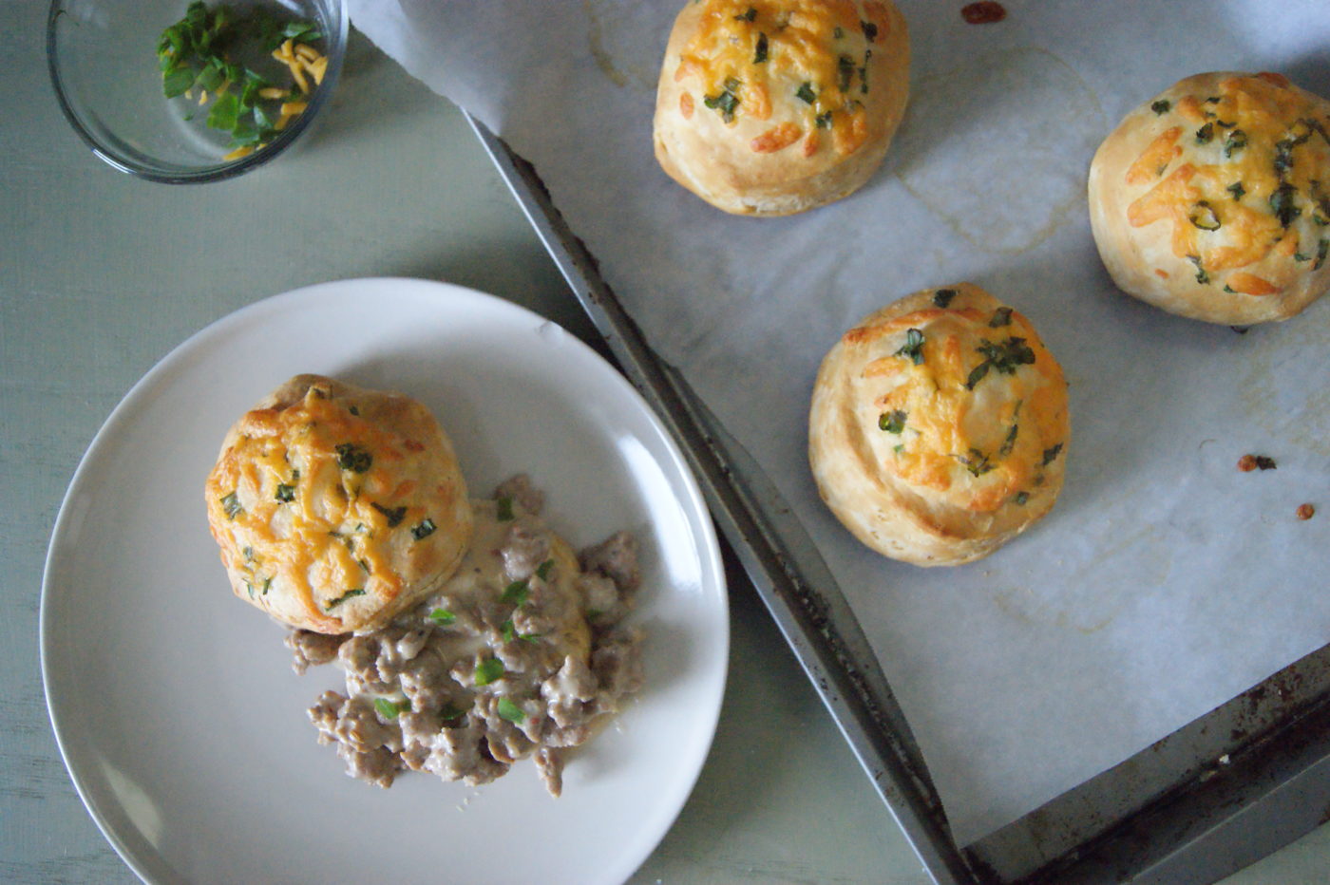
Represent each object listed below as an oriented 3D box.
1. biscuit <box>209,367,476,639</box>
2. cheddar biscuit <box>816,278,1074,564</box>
[{"bbox_3d":[-0.112,0.020,0.412,0.092,0.043,0.088,0,83,9],"label":"biscuit"},{"bbox_3d":[0.093,-0.006,0.410,0.087,0.050,0.096,0,88,3],"label":"cheddar biscuit"}]

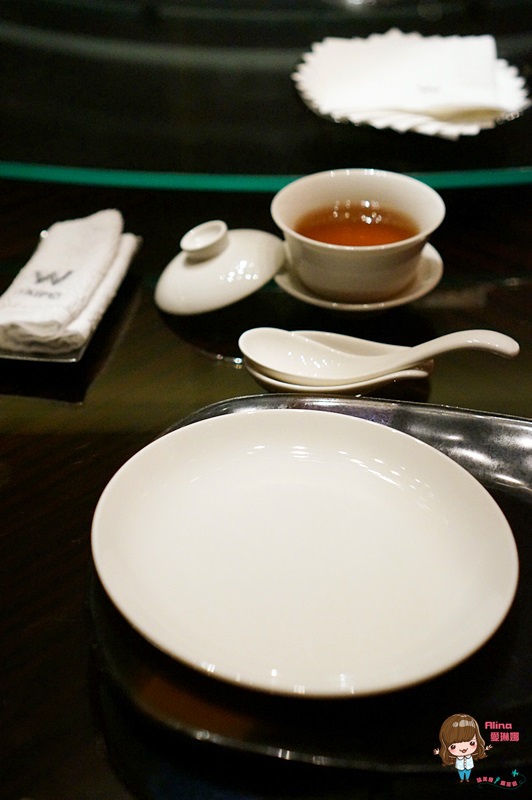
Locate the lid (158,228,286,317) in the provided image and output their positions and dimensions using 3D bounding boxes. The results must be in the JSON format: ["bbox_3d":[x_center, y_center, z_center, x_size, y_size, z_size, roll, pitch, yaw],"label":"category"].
[{"bbox_3d":[-0.031,-0.084,0.668,0.082,0.026,0.082,-16,35,12],"label":"lid"}]

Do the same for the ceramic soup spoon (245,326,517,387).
[{"bbox_3d":[0.057,-0.021,0.590,0.142,0.035,0.044,4,36,3],"label":"ceramic soup spoon"}]

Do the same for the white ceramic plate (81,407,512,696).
[{"bbox_3d":[0.015,0.063,0.475,0.171,0.025,0.171,3,35,-2],"label":"white ceramic plate"}]

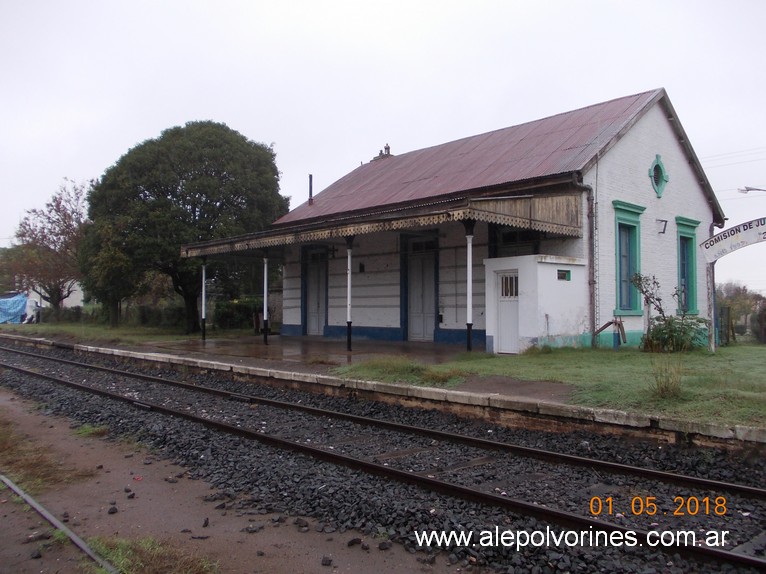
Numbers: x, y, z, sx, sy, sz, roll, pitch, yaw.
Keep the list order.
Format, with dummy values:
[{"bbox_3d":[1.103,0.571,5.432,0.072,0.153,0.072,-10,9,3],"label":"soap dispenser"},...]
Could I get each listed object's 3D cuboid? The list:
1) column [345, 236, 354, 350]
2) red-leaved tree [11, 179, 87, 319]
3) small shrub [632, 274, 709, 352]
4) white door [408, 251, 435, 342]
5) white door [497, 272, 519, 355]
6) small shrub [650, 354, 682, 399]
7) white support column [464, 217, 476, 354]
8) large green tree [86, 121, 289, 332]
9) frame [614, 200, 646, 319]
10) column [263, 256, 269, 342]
[{"bbox_3d":[-0.974,0.187,18.219,0.240,3.365,0.240,0,-2,0],"label":"column"},{"bbox_3d":[-30.644,-3.451,57.000,6.994,12.883,6.810,1,-2,-28],"label":"red-leaved tree"},{"bbox_3d":[8.346,0.769,17.980,2.206,2.264,1.700,-1,-2,25],"label":"small shrub"},{"bbox_3d":[1.387,0.340,21.868,0.080,3.150,1.280,2,-3,-44],"label":"white door"},{"bbox_3d":[3.251,0.673,15.922,0.060,2.083,0.740,2,-3,-44],"label":"white door"},{"bbox_3d":[3.982,1.257,8.699,0.460,0.620,0.440,-1,-2,24],"label":"small shrub"},{"bbox_3d":[2.104,0.068,14.988,0.240,3.365,0.240,0,-2,0],"label":"white support column"},{"bbox_3d":[-10.094,-3.124,31.982,10.120,10.843,9.707,0,-2,-18],"label":"large green tree"},{"bbox_3d":[7.473,-0.819,18.730,2.009,3.360,0.250,2,-3,-44],"label":"frame"},{"bbox_3d":[-4.052,0.438,21.445,0.170,3.100,0.170,0,-2,0],"label":"column"}]

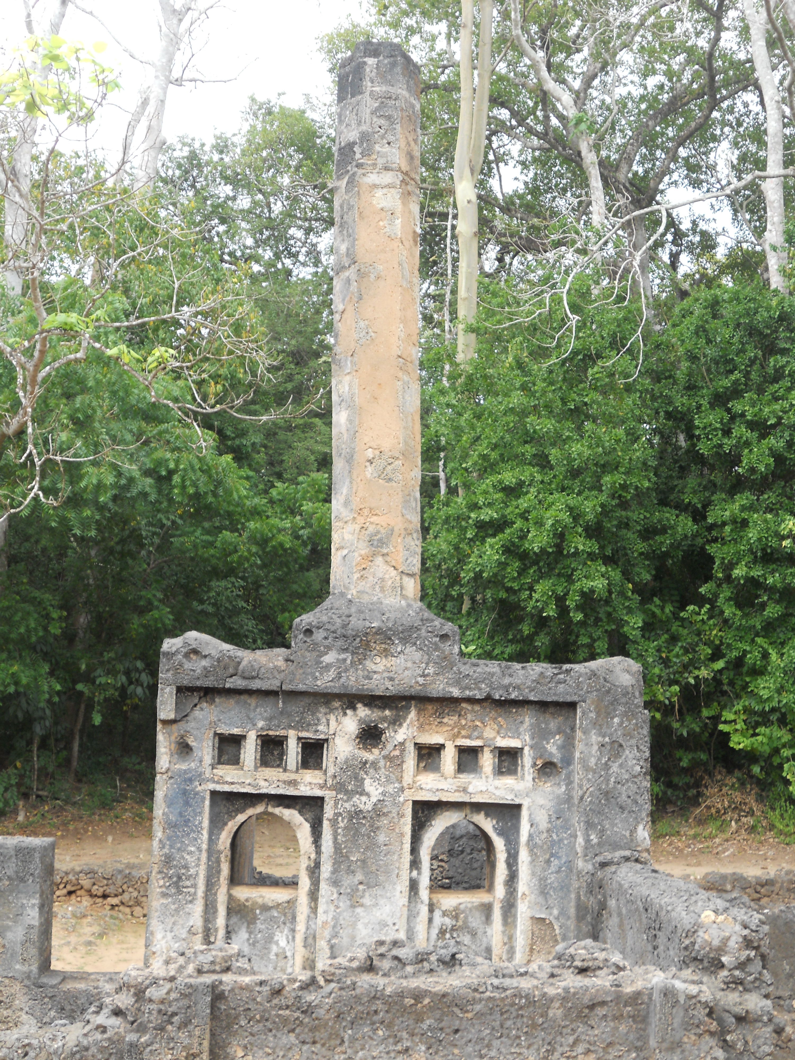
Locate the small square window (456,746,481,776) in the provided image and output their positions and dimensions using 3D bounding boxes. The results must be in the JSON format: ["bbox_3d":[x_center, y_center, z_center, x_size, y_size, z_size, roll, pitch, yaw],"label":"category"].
[{"bbox_3d":[0.425,1.410,8.583,0.146,0.173,0.130,3,-9,-2],"label":"small square window"}]

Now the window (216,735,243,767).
[{"bbox_3d":[-1.013,1.337,8.532,0.154,0.181,0.130,3,-9,-2],"label":"window"}]

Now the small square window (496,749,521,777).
[{"bbox_3d":[0.672,1.421,8.592,0.137,0.163,0.130,3,-9,-2],"label":"small square window"}]

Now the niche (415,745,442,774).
[{"bbox_3d":[0.187,1.399,8.575,0.149,0.172,0.130,3,-9,-2],"label":"niche"}]

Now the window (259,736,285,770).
[{"bbox_3d":[-0.758,1.353,8.540,0.149,0.191,0.130,3,-9,-2],"label":"window"}]

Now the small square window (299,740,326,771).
[{"bbox_3d":[-0.517,1.367,8.549,0.146,0.177,0.130,3,-9,-2],"label":"small square window"}]

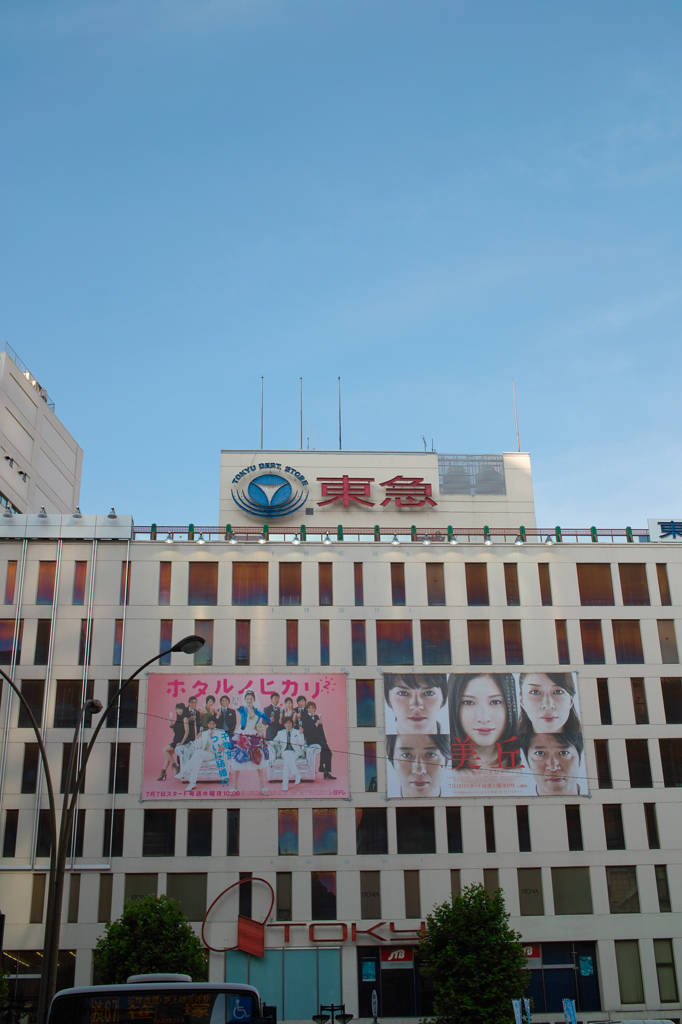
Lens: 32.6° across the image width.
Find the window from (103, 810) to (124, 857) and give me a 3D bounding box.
[{"bbox_3d":[-12.897,18.192,66.113,1.137,2.607,0.200,0,-20,-4],"label":"window"}]

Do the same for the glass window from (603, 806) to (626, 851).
[{"bbox_3d":[16.408,18.946,69.971,1.111,2.673,0.150,0,-21,-4],"label":"glass window"}]

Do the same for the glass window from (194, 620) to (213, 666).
[{"bbox_3d":[-8.270,7.855,70.260,1.124,2.875,0.200,0,-20,-4],"label":"glass window"}]

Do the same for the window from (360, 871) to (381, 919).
[{"bbox_3d":[1.670,21.315,64.857,1.102,2.555,0.150,0,-23,-3],"label":"window"}]

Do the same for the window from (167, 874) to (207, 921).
[{"bbox_3d":[-8.682,21.691,65.588,2.299,2.654,0.150,0,-24,-4],"label":"window"}]

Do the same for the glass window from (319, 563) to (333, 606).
[{"bbox_3d":[-0.935,4.568,73.722,0.883,2.923,0.150,0,-24,-4],"label":"glass window"}]

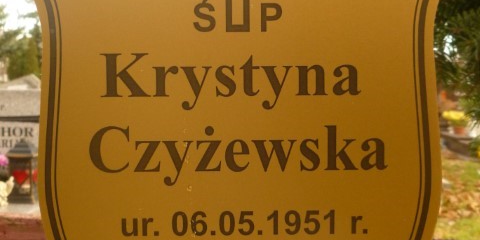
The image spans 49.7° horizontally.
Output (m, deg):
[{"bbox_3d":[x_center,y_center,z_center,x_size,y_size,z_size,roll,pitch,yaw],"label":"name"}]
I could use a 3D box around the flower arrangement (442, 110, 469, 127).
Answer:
[{"bbox_3d":[2.410,-0.010,5.800,0.300,0.200,0.280,0,2,0],"label":"flower arrangement"}]

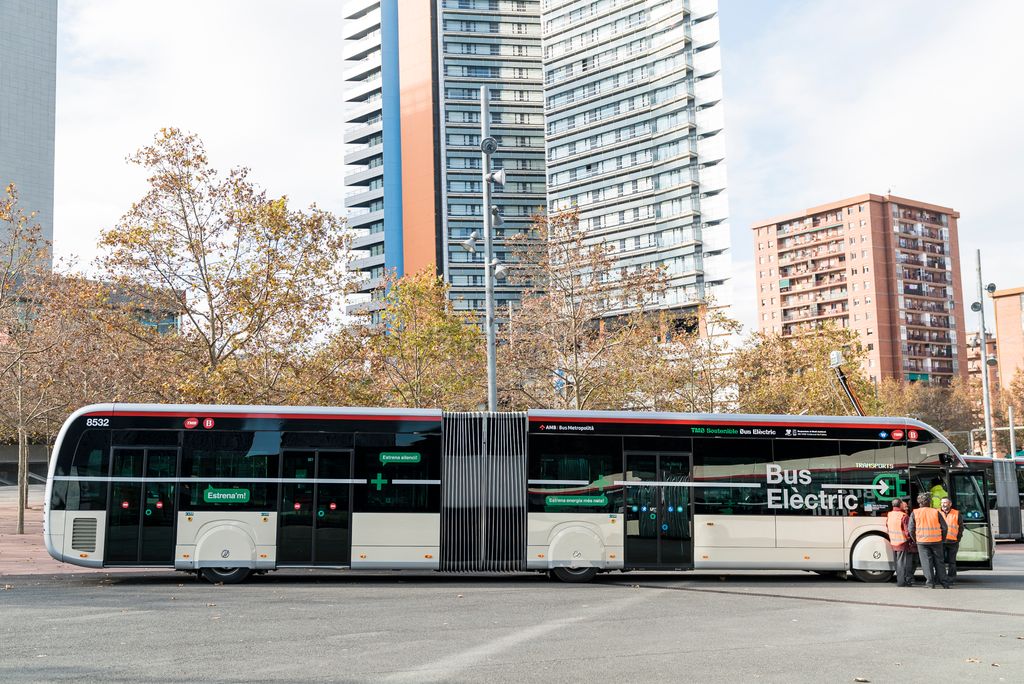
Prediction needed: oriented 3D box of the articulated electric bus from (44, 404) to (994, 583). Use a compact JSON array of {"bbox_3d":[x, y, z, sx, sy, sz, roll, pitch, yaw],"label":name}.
[{"bbox_3d":[0.410,3.088,21.063,18.690,3.360,2.550,1,-7,-5],"label":"articulated electric bus"}]

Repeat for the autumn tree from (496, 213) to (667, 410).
[{"bbox_3d":[2.340,0.926,33.071,5.420,10.710,5.150,-2,-6,0],"label":"autumn tree"}]

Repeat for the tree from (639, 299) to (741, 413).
[{"bbox_3d":[7.363,2.934,42.495,4.730,9.360,4.490,-2,-6,0],"label":"tree"}]

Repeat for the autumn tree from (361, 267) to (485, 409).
[{"bbox_3d":[-3.135,1.922,35.491,4.500,9.220,4.280,-2,-6,0],"label":"autumn tree"}]

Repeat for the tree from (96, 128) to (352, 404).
[{"bbox_3d":[-8.890,-0.421,31.679,7.920,12.740,7.120,-2,-6,0],"label":"tree"}]

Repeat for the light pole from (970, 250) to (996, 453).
[{"bbox_3d":[21.799,2.021,47.174,1.000,12.670,1.000,-2,-6,0],"label":"light pole"}]

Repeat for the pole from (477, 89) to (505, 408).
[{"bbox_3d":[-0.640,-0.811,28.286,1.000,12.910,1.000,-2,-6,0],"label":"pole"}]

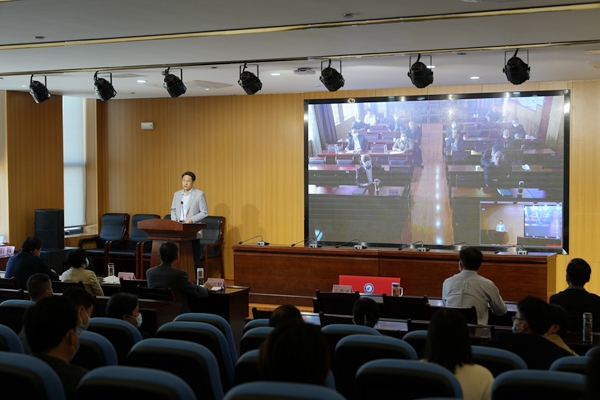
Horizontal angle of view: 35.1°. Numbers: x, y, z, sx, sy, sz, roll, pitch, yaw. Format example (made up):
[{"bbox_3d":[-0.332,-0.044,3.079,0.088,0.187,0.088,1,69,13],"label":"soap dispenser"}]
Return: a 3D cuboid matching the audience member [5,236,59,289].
[{"bbox_3d":[-2.640,1.002,9.620,0.580,1.281,0.800,1,2,27],"label":"audience member"}]

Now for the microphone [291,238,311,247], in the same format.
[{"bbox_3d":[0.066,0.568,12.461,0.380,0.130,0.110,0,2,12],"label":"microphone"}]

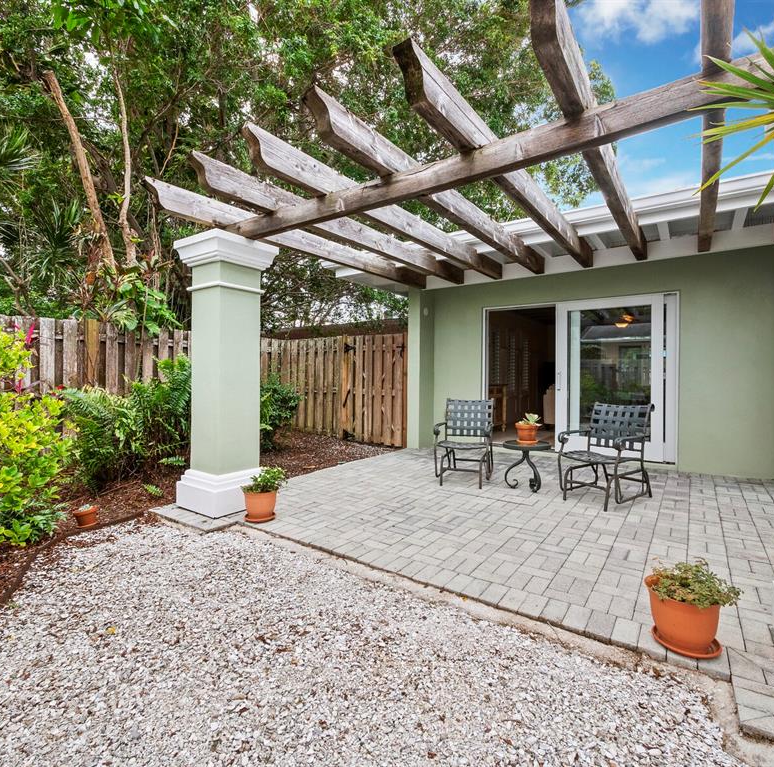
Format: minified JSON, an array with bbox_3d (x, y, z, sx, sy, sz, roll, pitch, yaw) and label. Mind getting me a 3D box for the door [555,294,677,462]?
[{"bbox_3d":[2.867,-0.077,5.260,1.370,2.040,0.100,1,1,37],"label":"door"}]

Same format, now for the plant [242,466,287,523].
[{"bbox_3d":[-0.985,0.880,3.320,0.345,0.410,0.320,0,1,-17],"label":"plant"}]

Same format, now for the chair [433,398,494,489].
[{"bbox_3d":[0.877,0.617,4.563,0.600,0.875,0.780,0,1,19],"label":"chair"}]

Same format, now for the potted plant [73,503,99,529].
[{"bbox_3d":[-2.300,1.020,3.160,0.165,0.150,0.165,0,1,-36],"label":"potted plant"}]

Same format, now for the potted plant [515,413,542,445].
[{"bbox_3d":[1.425,0.450,4.180,0.245,0.310,0.235,0,1,19],"label":"potted plant"}]

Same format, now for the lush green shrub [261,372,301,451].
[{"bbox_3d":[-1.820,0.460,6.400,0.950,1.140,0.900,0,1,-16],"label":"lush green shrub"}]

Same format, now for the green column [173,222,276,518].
[{"bbox_3d":[-1.424,-0.077,3.708,0.610,2.310,0.610,1,1,37],"label":"green column"}]

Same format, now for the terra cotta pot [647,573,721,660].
[{"bbox_3d":[1.272,0.992,1.776,0.270,0.235,0.270,1,1,36],"label":"terra cotta pot"}]

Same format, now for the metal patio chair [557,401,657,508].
[{"bbox_3d":[2.041,0.627,3.818,0.780,0.875,0.600,0,1,-33],"label":"metal patio chair"}]

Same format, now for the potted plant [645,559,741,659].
[{"bbox_3d":[1.300,0.950,1.785,0.340,0.320,0.320,1,1,36],"label":"potted plant"}]

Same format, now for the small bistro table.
[{"bbox_3d":[1.409,0.828,4.140,0.485,0.465,0.485,1,1,37],"label":"small bistro table"}]

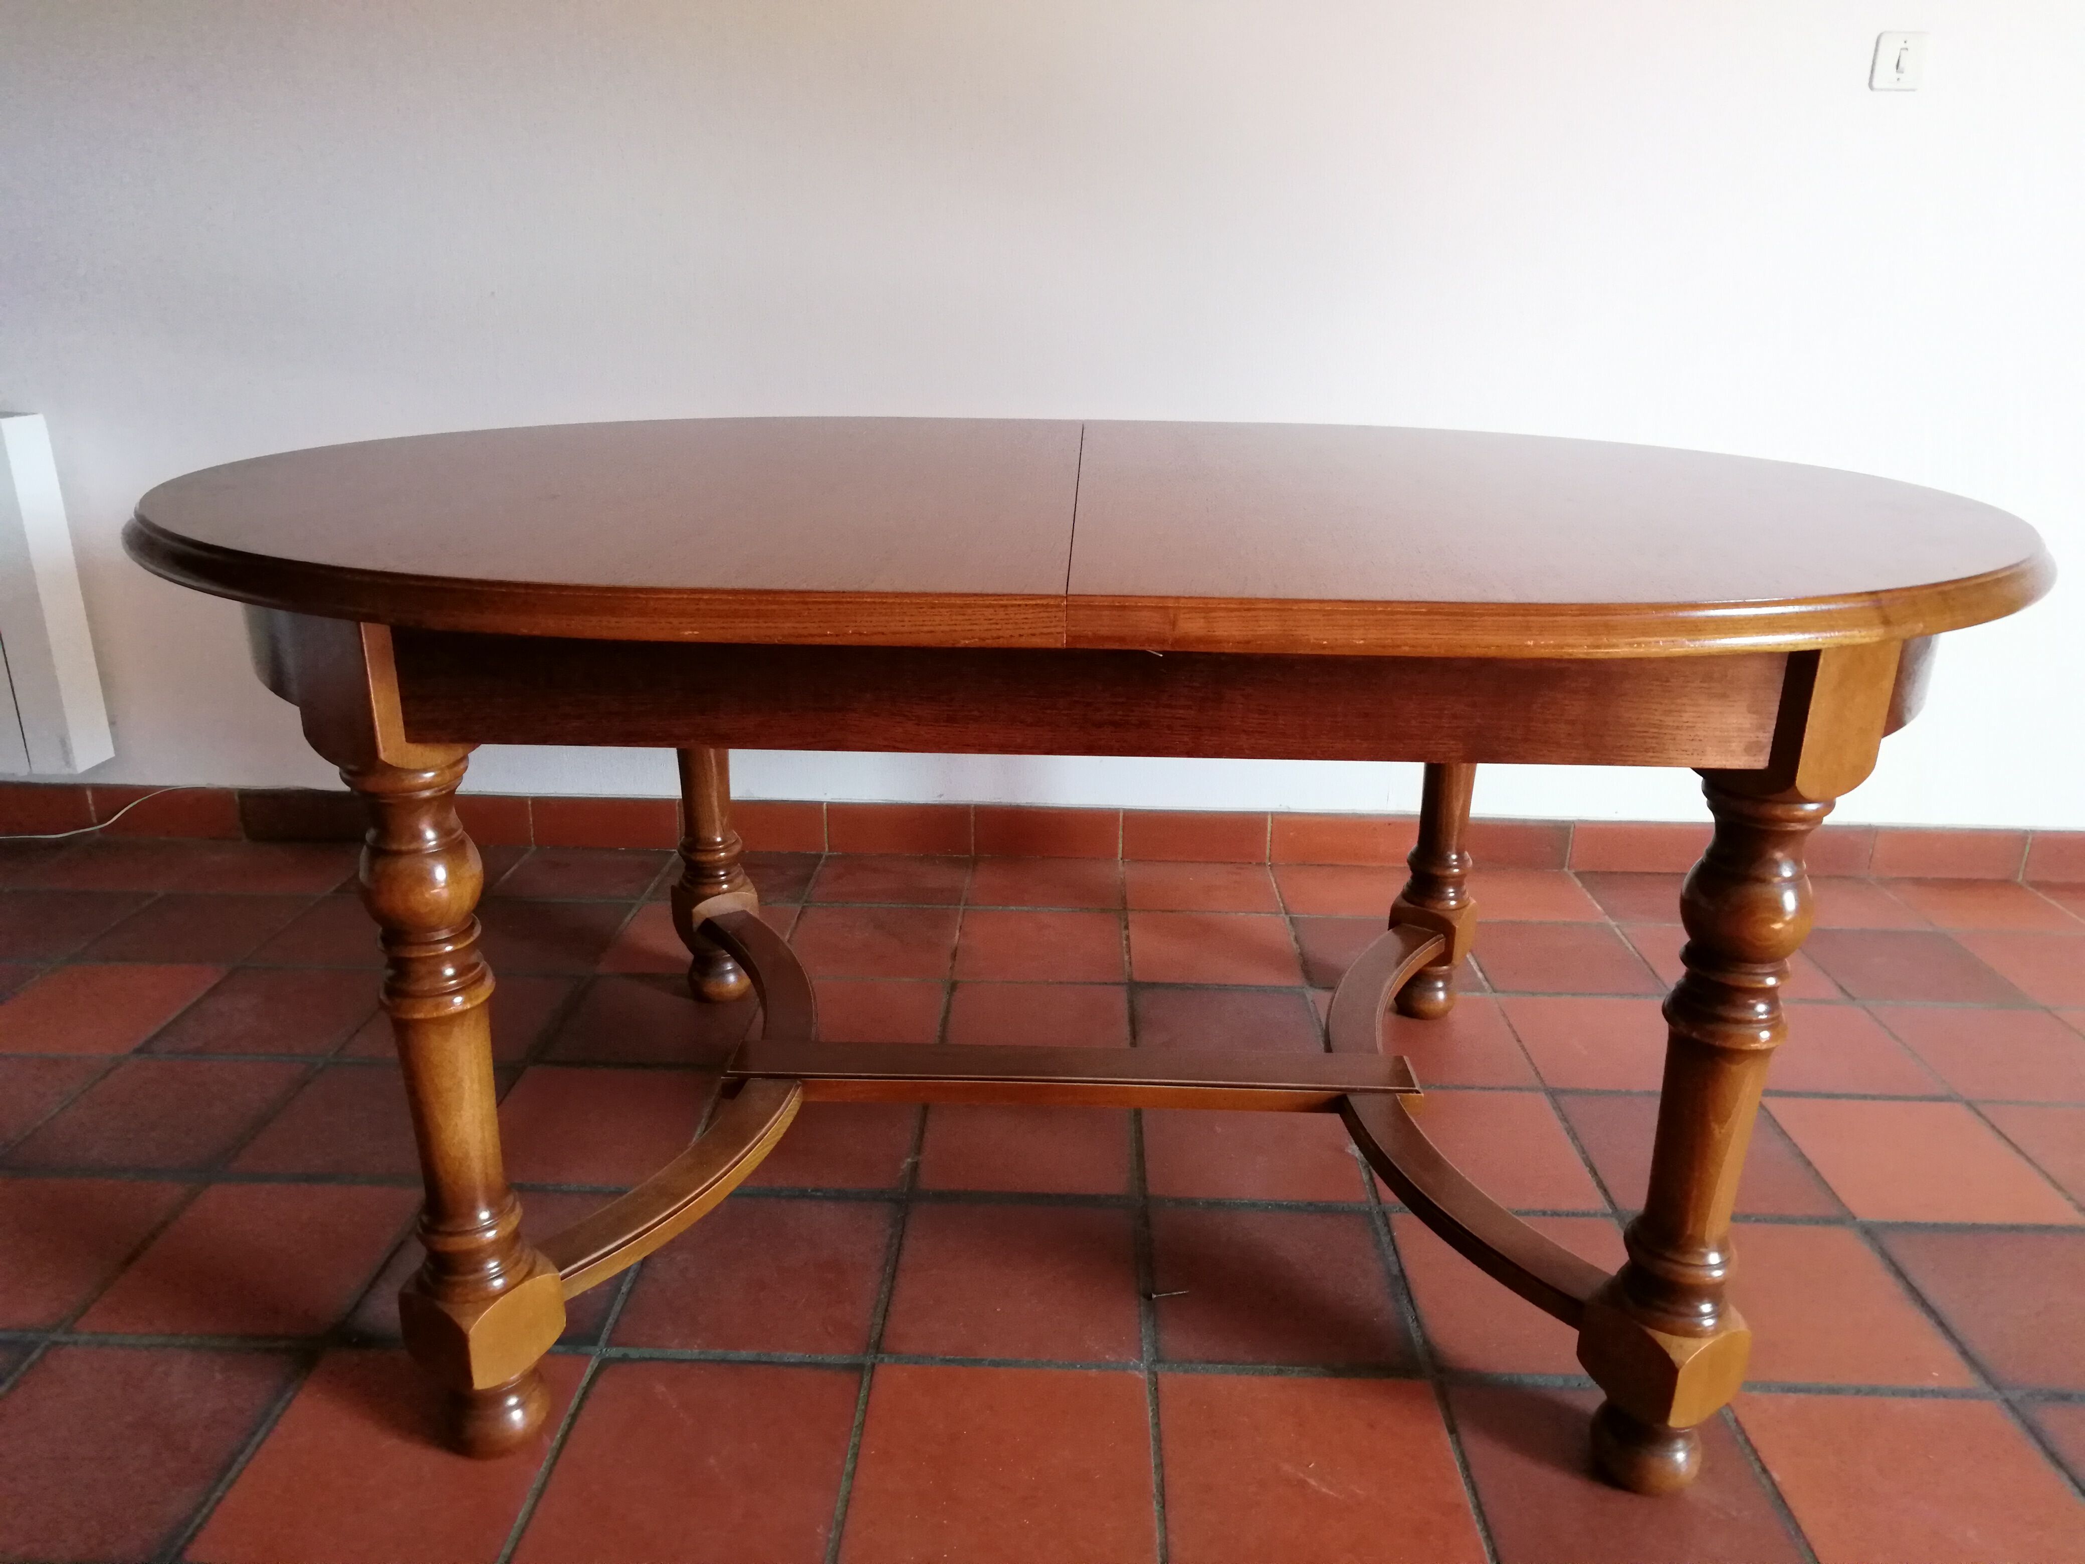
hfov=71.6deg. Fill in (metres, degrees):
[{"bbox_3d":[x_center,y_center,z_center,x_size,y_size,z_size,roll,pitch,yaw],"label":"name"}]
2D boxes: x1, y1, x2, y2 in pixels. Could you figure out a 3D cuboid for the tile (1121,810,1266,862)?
[{"bbox_3d":[0.266,0.096,2.502,0.247,0.089,0.013,1,19,1],"label":"tile"}]

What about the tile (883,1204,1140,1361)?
[{"bbox_3d":[-0.022,0.501,1.450,0.242,0.015,0.240,1,19,1],"label":"tile"}]

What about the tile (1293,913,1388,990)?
[{"bbox_3d":[0.504,0.260,2.141,0.241,0.015,0.241,1,19,1],"label":"tile"}]

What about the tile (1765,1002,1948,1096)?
[{"bbox_3d":[1.011,0.356,1.906,0.242,0.015,0.240,1,19,1],"label":"tile"}]

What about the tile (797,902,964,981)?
[{"bbox_3d":[-0.259,0.250,2.200,0.243,0.015,0.241,1,19,1],"label":"tile"}]

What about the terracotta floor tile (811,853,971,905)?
[{"bbox_3d":[-0.253,0.170,2.428,0.242,0.015,0.224,1,19,1],"label":"terracotta floor tile"}]

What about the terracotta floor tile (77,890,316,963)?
[{"bbox_3d":[-1.271,0.226,2.177,0.241,0.015,0.241,1,19,1],"label":"terracotta floor tile"}]

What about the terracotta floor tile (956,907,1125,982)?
[{"bbox_3d":[-0.001,0.251,2.161,0.240,0.014,0.240,1,19,1],"label":"terracotta floor tile"}]

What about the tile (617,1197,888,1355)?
[{"bbox_3d":[-0.277,0.490,1.441,0.241,0.015,0.241,1,19,1],"label":"tile"}]

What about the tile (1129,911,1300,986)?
[{"bbox_3d":[0.251,0.254,2.151,0.241,0.015,0.241,1,19,1],"label":"tile"}]

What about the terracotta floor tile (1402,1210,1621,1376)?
[{"bbox_3d":[0.485,0.508,1.429,0.240,0.014,0.240,1,19,1],"label":"terracotta floor tile"}]

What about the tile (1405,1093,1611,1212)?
[{"bbox_3d":[0.503,0.435,1.703,0.245,0.015,0.240,1,19,1],"label":"tile"}]

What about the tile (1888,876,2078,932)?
[{"bbox_3d":[1.528,0.205,2.354,0.240,0.014,0.212,1,19,1],"label":"tile"}]

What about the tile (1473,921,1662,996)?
[{"bbox_3d":[0.756,0.265,2.135,0.241,0.015,0.241,1,19,1],"label":"tile"}]

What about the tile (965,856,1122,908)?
[{"bbox_3d":[0.005,0.174,2.392,0.242,0.015,0.210,1,19,1],"label":"tile"}]

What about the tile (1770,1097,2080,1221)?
[{"bbox_3d":[1.000,0.436,1.658,0.240,0.014,0.240,1,19,1],"label":"tile"}]

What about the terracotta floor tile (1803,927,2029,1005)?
[{"bbox_3d":[1.273,0.278,2.140,0.242,0.015,0.240,1,19,1],"label":"terracotta floor tile"}]

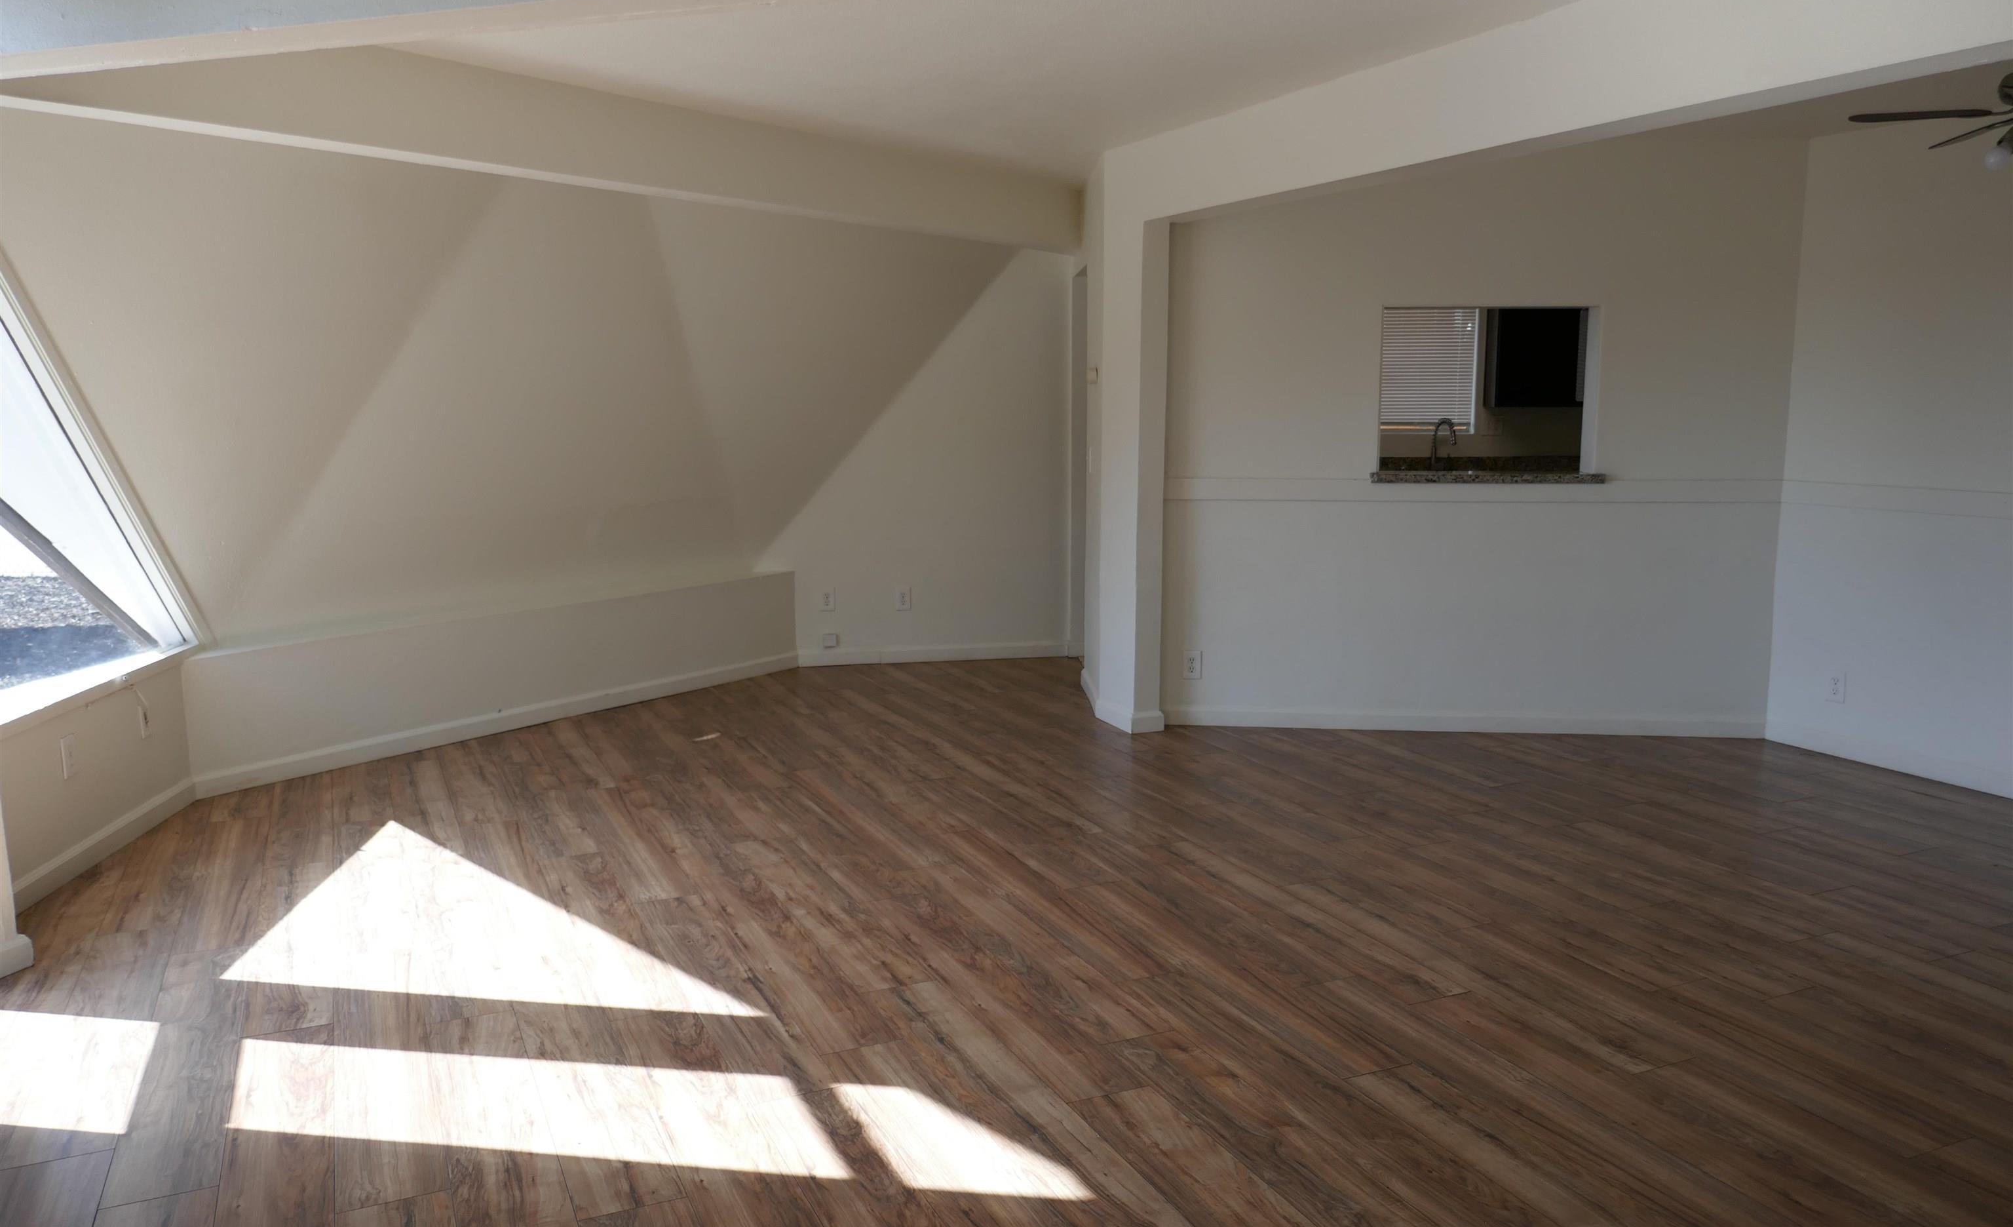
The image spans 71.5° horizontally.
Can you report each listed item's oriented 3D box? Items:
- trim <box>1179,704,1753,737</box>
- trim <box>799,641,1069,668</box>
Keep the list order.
[{"bbox_3d":[1.869,0.449,5.832,2.469,0.083,0.016,1,9,6],"label":"trim"},{"bbox_3d":[-0.374,0.207,7.372,1.435,0.083,0.016,-2,9,-11],"label":"trim"}]

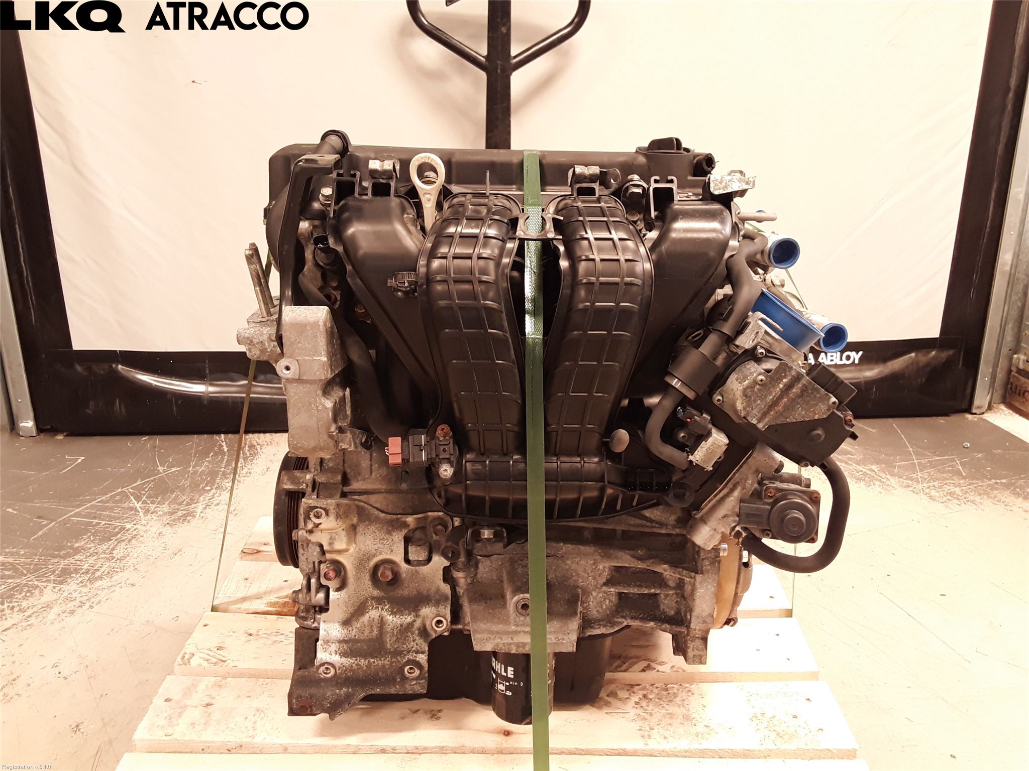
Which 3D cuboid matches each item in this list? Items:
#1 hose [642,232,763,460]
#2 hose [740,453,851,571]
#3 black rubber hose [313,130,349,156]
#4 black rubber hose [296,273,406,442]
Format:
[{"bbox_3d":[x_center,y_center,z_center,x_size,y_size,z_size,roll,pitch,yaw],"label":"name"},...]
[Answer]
[{"bbox_3d":[0.207,-0.045,0.885,0.145,0.218,0.165,0,20,0],"label":"hose"},{"bbox_3d":[0.302,0.139,0.905,0.121,0.120,0.075,0,20,0],"label":"hose"},{"bbox_3d":[-0.212,-0.278,0.950,0.045,0.042,0.055,0,20,0],"label":"black rubber hose"},{"bbox_3d":[-0.179,-0.033,0.910,0.127,0.172,0.110,0,20,0],"label":"black rubber hose"}]

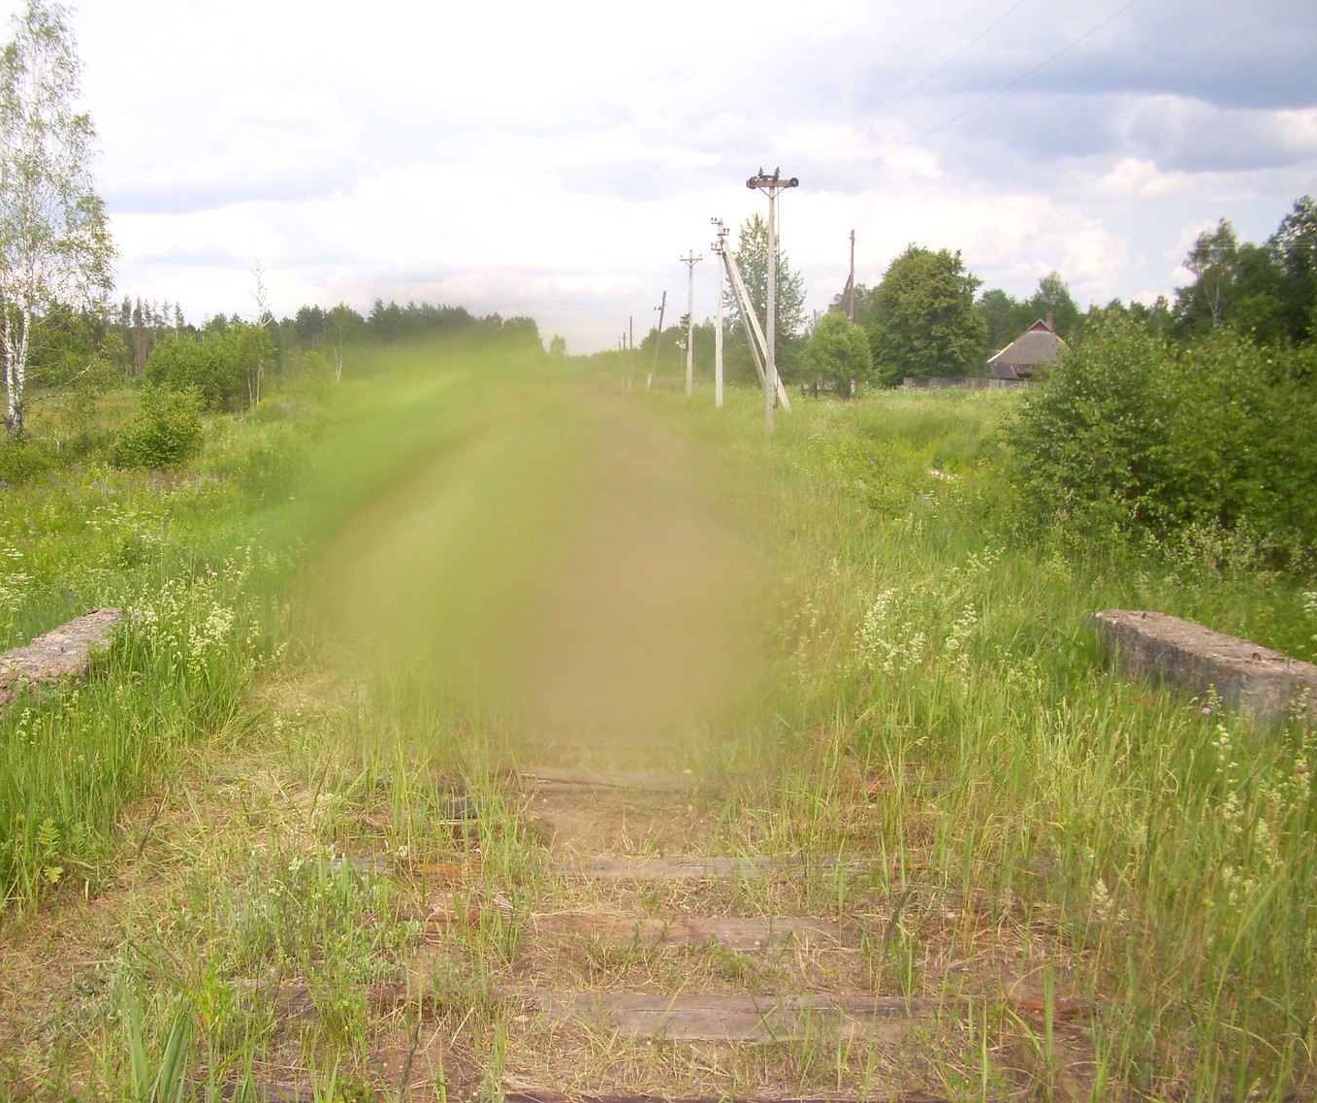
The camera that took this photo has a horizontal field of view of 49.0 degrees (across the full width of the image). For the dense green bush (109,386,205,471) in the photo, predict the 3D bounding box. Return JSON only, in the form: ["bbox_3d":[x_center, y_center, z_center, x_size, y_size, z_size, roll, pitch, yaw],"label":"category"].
[{"bbox_3d":[-8.823,-2.182,25.442,1.680,1.514,1.600,-2,8,-17],"label":"dense green bush"}]

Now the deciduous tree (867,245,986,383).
[{"bbox_3d":[16.137,-14.104,86.886,7.187,8.461,7.000,1,8,8],"label":"deciduous tree"}]

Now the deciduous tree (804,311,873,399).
[{"bbox_3d":[8.842,-9.561,70.354,3.414,4.159,3.300,1,8,7],"label":"deciduous tree"}]

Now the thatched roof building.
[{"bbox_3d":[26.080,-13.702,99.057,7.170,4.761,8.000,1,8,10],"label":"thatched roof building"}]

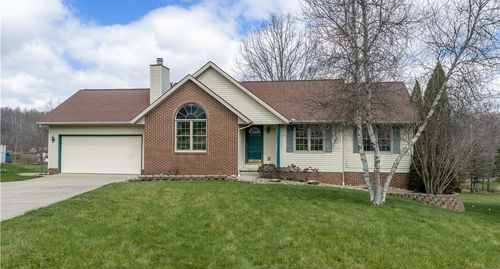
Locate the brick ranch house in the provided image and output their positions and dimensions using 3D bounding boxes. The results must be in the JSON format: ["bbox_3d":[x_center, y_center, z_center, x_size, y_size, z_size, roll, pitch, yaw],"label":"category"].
[{"bbox_3d":[-1.161,-0.890,24.165,20.330,7.230,10.290,0,-1,8],"label":"brick ranch house"}]

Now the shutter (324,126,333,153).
[{"bbox_3d":[4.021,0.261,19.860,0.370,1.360,0.045,0,-1,8],"label":"shutter"}]

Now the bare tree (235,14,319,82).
[{"bbox_3d":[2.566,-4.119,37.838,8.600,15.620,8.400,0,-1,8],"label":"bare tree"}]

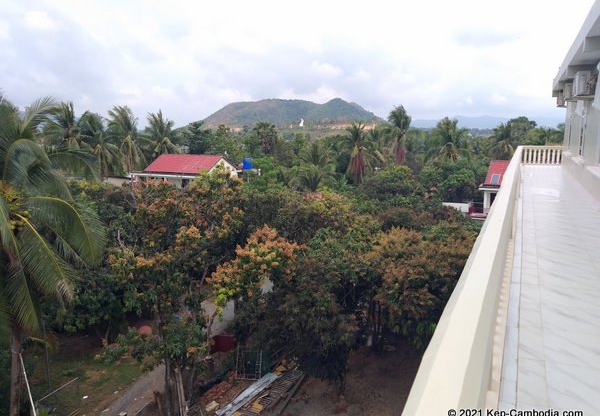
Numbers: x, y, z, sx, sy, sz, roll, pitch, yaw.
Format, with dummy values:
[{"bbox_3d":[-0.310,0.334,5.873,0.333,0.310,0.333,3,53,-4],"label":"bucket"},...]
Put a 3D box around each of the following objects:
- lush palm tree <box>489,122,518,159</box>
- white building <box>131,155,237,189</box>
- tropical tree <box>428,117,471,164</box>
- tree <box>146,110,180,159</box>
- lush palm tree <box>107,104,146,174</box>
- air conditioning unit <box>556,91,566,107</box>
[{"bbox_3d":[33.794,-9.185,75.553,5.400,10.442,5.400,0,10,0],"label":"lush palm tree"},{"bbox_3d":[-16.208,-4.886,65.409,12.000,5.500,8.600,4,11,23],"label":"white building"},{"bbox_3d":[20.767,-7.281,63.704,6.100,10.809,6.100,0,10,0],"label":"tropical tree"},{"bbox_3d":[-21.932,-9.561,72.441,5.800,12.263,5.800,0,10,0],"label":"tree"},{"bbox_3d":[-25.021,-8.480,65.523,5.900,12.538,5.900,0,10,0],"label":"lush palm tree"},{"bbox_3d":[10.656,-4.442,18.334,0.300,0.560,0.800,5,11,26],"label":"air conditioning unit"}]

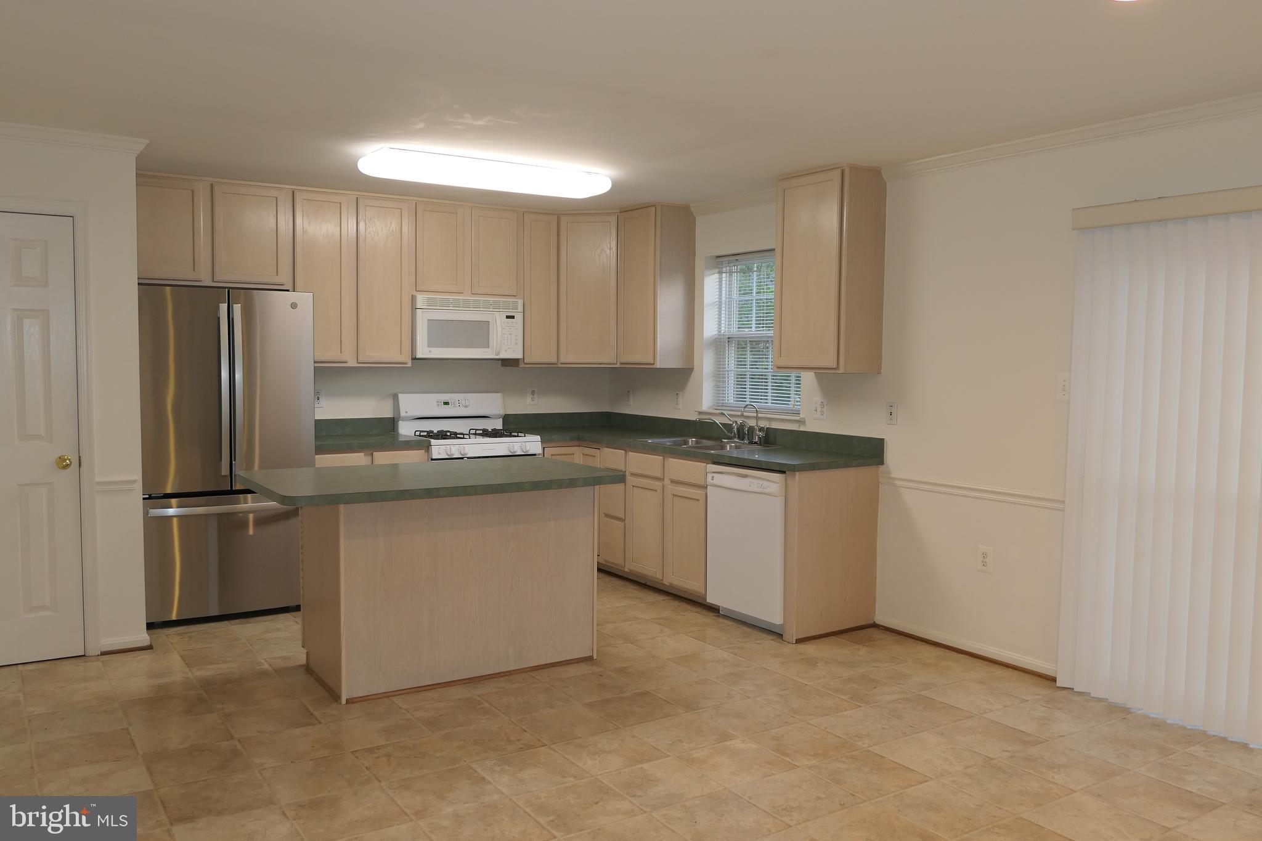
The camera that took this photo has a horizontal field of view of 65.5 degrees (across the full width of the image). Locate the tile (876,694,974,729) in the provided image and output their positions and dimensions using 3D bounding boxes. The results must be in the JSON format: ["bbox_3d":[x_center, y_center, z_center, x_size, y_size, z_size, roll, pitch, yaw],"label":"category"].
[{"bbox_3d":[1.188,1.193,4.012,0.320,0.010,0.320,-2,4,-33],"label":"tile"}]

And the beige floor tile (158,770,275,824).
[{"bbox_3d":[-1.307,1.199,3.095,0.308,0.010,0.308,-2,4,-33],"label":"beige floor tile"}]

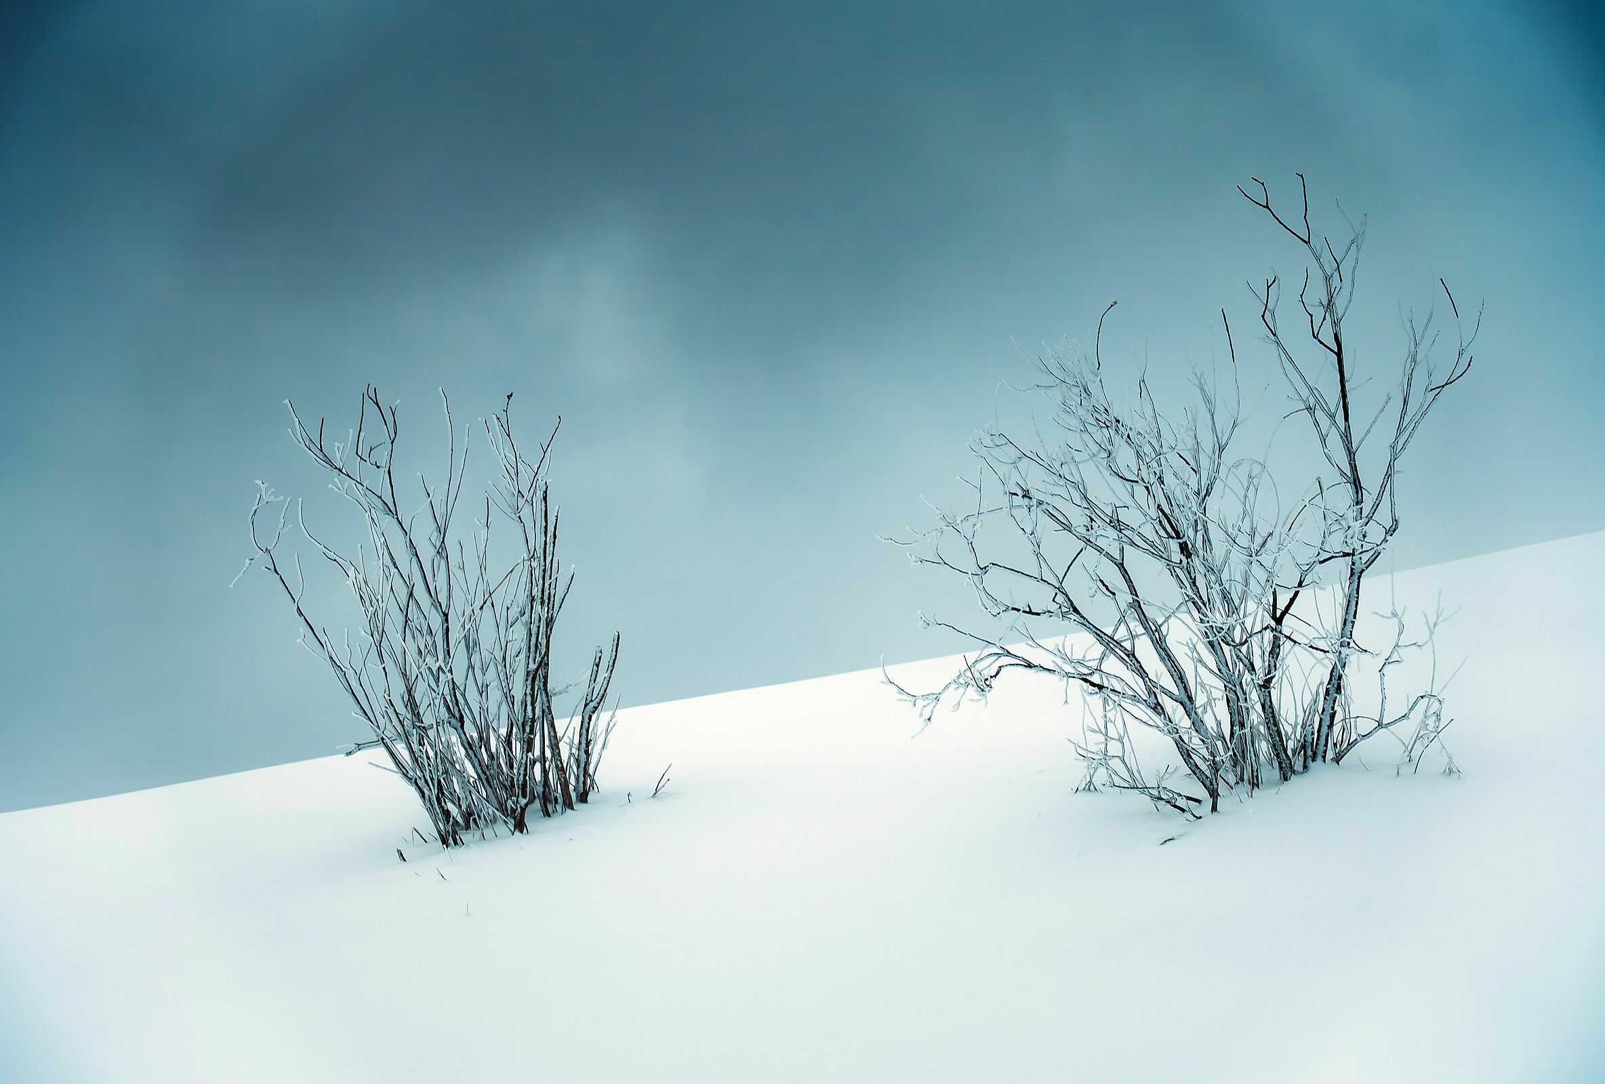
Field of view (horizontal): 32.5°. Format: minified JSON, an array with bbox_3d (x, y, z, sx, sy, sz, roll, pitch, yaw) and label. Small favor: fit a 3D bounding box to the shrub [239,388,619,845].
[{"bbox_3d":[-1.218,0.241,9.000,1.245,1.495,1.000,0,0,0],"label":"shrub"}]

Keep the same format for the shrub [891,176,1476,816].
[{"bbox_3d":[1.273,-0.155,9.200,1.956,2.135,1.600,0,0,0],"label":"shrub"}]

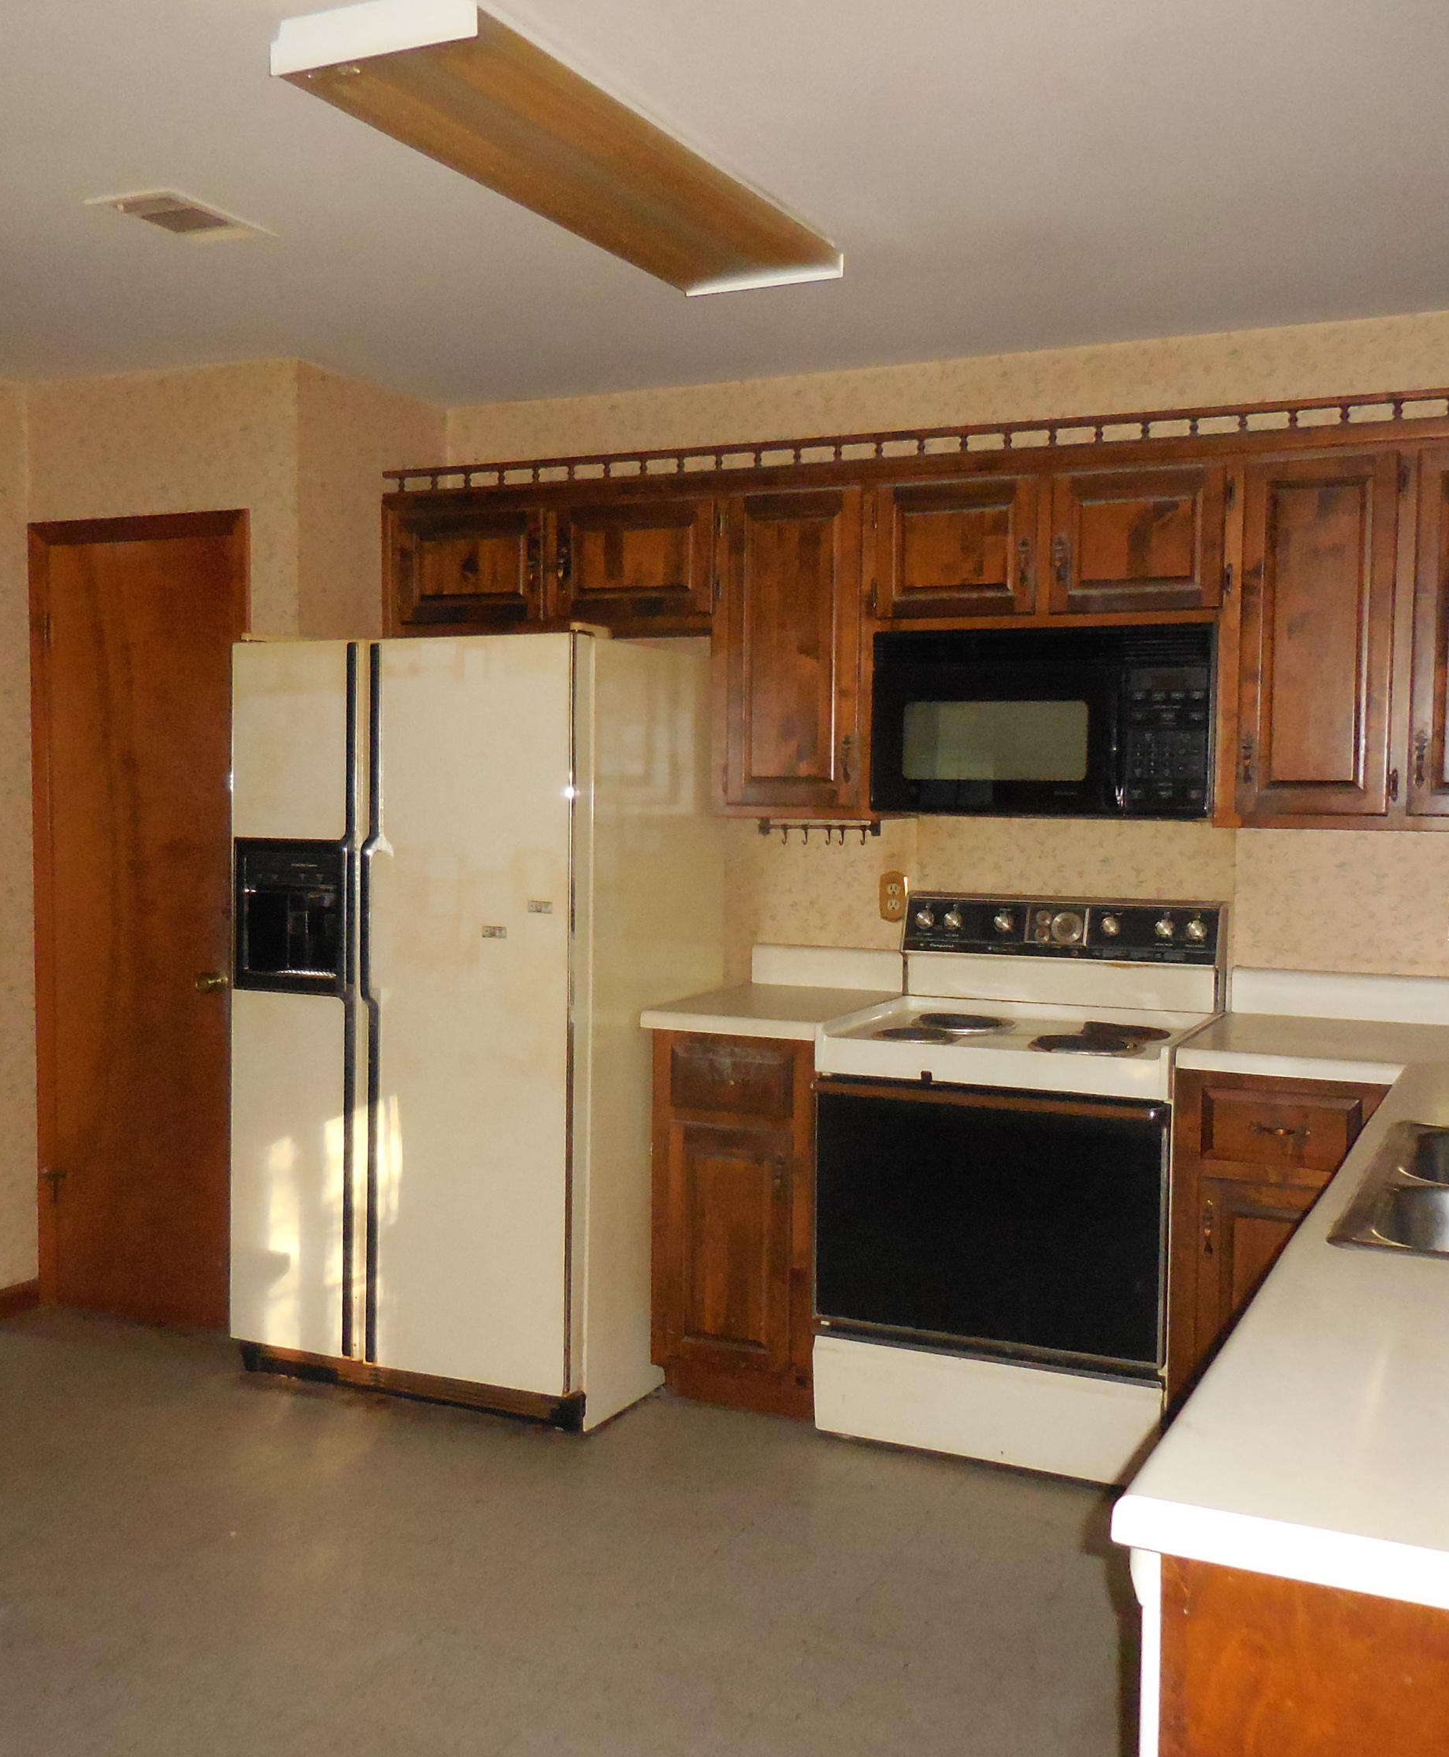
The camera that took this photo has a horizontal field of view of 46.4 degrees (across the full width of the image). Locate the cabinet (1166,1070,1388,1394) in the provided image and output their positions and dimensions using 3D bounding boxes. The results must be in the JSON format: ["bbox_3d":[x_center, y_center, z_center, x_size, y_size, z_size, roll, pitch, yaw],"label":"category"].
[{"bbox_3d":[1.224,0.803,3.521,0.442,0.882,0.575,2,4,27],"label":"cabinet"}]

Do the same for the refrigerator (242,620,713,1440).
[{"bbox_3d":[-0.584,0.320,4.156,0.925,1.777,0.730,2,4,26],"label":"refrigerator"}]

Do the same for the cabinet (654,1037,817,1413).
[{"bbox_3d":[0.150,0.772,4.073,0.432,0.882,0.575,2,4,27],"label":"cabinet"}]

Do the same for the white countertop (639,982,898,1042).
[{"bbox_3d":[0.141,0.313,4.035,0.439,0.040,0.590,2,4,27],"label":"white countertop"}]

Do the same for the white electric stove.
[{"bbox_3d":[0.669,0.647,3.761,0.764,1.167,0.630,2,4,27],"label":"white electric stove"}]

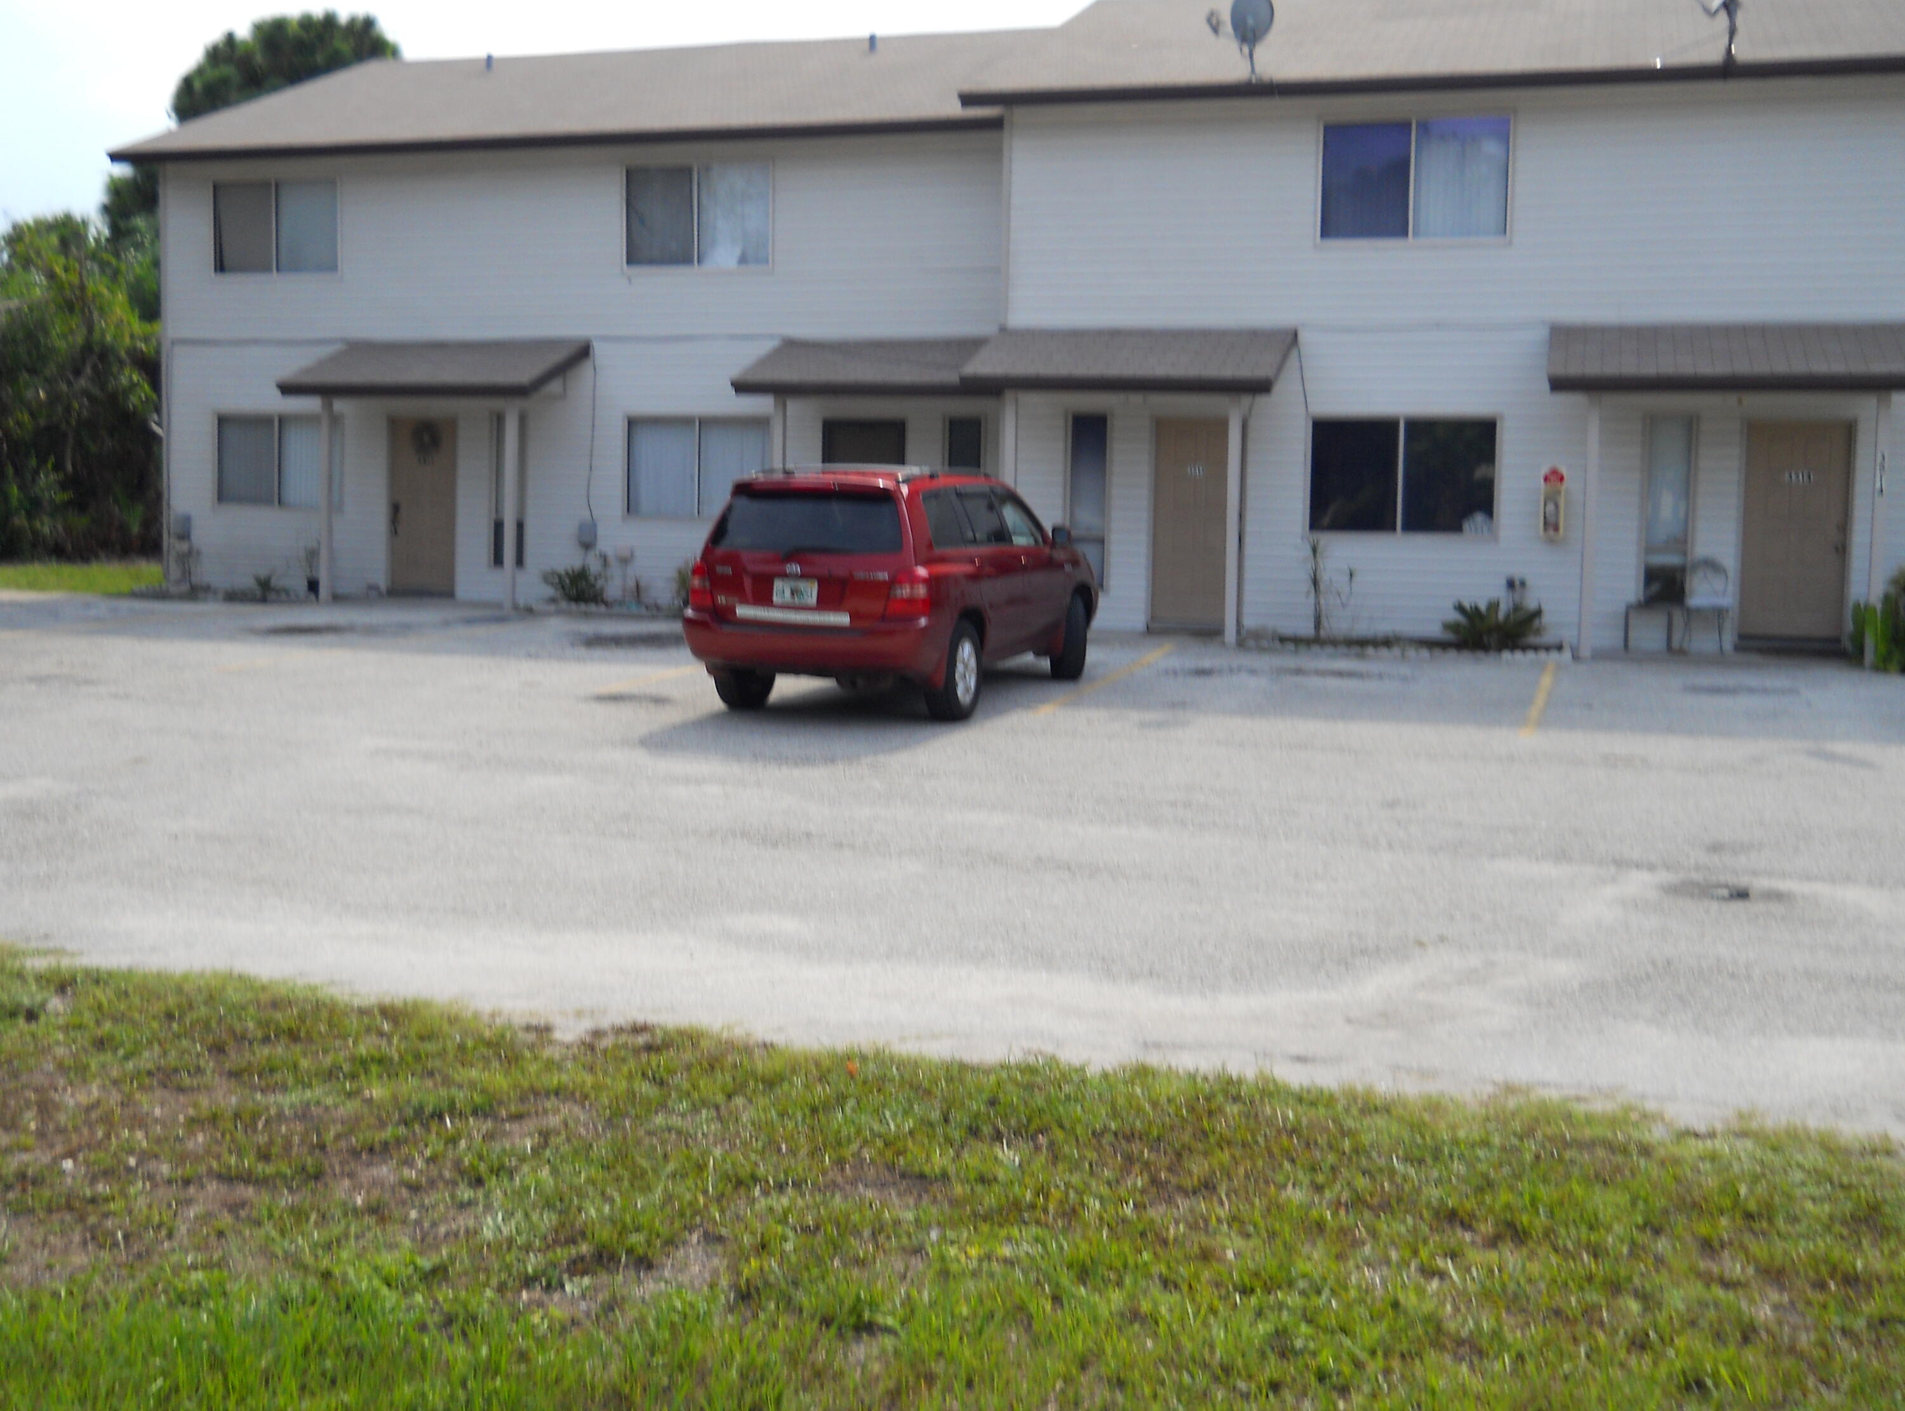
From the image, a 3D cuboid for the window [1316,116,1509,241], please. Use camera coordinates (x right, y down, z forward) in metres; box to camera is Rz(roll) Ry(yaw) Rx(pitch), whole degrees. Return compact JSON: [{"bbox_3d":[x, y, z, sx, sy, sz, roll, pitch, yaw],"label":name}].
[{"bbox_3d":[4.506,-5.126,19.859,1.811,1.149,0.100,2,5,16],"label":"window"}]

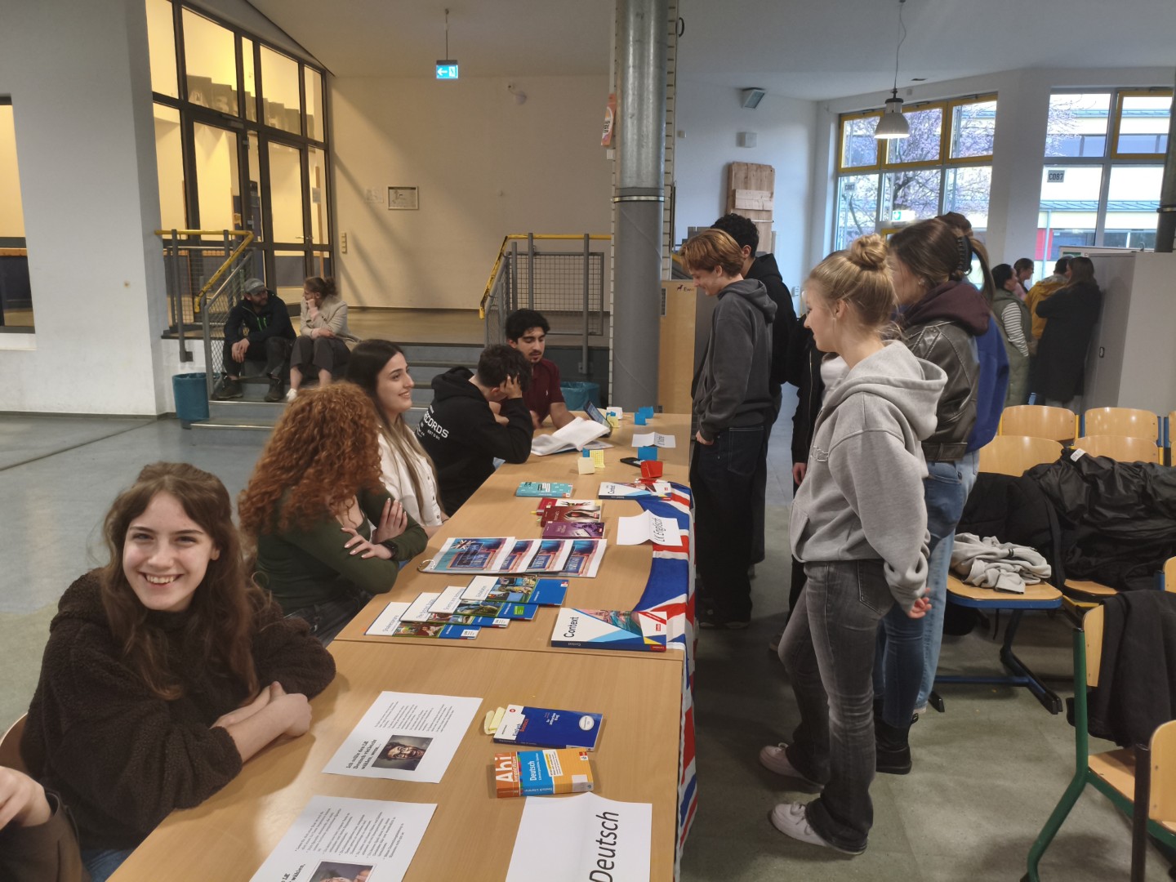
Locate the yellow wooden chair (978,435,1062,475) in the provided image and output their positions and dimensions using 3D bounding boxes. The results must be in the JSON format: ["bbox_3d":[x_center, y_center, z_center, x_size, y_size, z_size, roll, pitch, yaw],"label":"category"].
[{"bbox_3d":[1.985,0.431,4.028,0.430,0.840,0.480,2,12,6],"label":"yellow wooden chair"}]

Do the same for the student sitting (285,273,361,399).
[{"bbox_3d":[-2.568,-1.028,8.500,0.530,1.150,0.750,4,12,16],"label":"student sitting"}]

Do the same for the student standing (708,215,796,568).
[{"bbox_3d":[0.823,-0.206,4.517,0.450,1.850,0.500,3,12,11],"label":"student standing"}]

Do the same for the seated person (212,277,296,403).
[{"bbox_3d":[-3.177,-1.011,8.548,0.720,1.130,0.900,1,11,0],"label":"seated person"}]

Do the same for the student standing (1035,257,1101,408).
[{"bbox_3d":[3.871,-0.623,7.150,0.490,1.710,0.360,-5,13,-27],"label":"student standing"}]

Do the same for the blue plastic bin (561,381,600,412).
[{"bbox_3d":[-0.074,-0.337,8.682,0.375,0.455,0.375,2,11,7],"label":"blue plastic bin"}]

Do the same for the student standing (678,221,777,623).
[{"bbox_3d":[0.608,-0.050,3.957,0.420,1.755,0.500,3,12,12],"label":"student standing"}]

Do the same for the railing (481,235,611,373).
[{"bbox_3d":[-0.260,-1.149,7.739,1.060,1.360,1.080,2,12,6],"label":"railing"}]

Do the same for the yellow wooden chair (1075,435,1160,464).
[{"bbox_3d":[2.465,0.430,4.062,0.430,0.840,0.480,3,12,9],"label":"yellow wooden chair"}]

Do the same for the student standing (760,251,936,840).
[{"bbox_3d":[0.747,0.284,2.494,0.440,1.680,0.480,4,12,16],"label":"student standing"}]

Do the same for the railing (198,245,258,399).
[{"bbox_3d":[-3.515,-1.198,8.724,0.080,1.450,1.030,2,11,7],"label":"railing"}]

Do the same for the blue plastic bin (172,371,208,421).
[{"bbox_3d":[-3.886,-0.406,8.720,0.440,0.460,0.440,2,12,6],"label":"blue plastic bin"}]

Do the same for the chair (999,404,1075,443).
[{"bbox_3d":[2.438,0.250,4.843,0.460,0.860,0.540,2,11,7],"label":"chair"}]

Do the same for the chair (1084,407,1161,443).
[{"bbox_3d":[2.878,0.266,4.785,0.460,0.860,0.540,2,11,7],"label":"chair"}]

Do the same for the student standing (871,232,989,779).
[{"bbox_3d":[1.038,0.222,2.762,0.380,1.740,0.480,7,13,28],"label":"student standing"}]

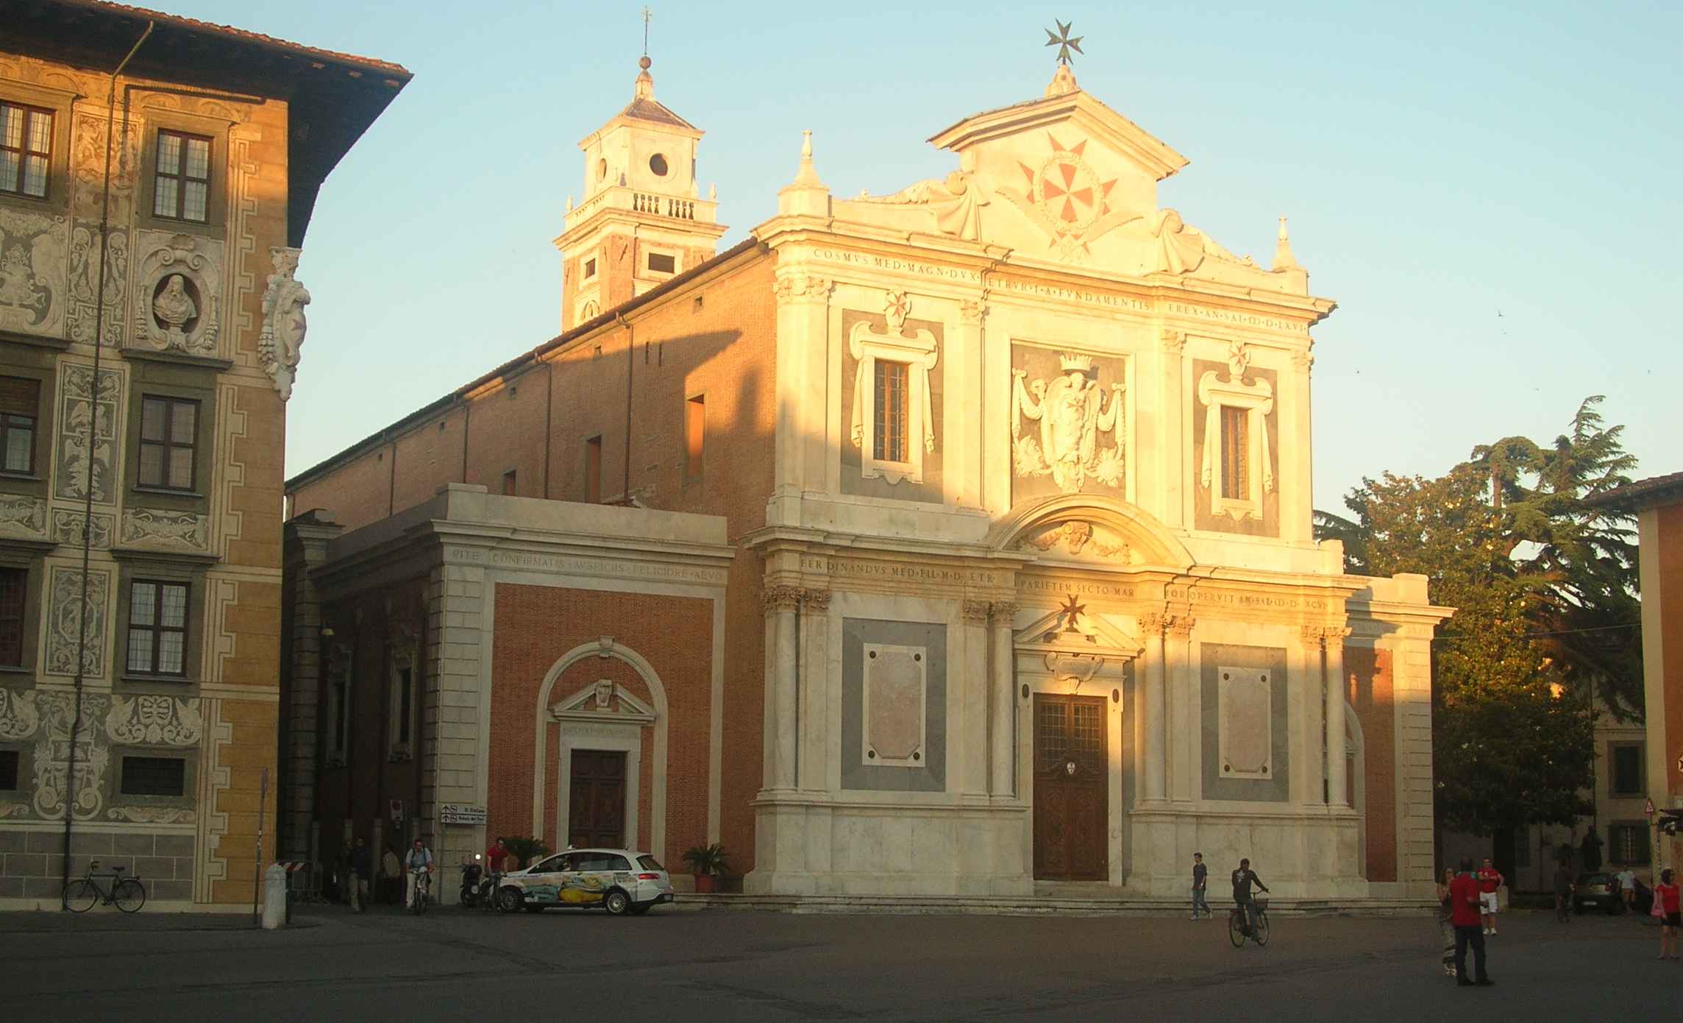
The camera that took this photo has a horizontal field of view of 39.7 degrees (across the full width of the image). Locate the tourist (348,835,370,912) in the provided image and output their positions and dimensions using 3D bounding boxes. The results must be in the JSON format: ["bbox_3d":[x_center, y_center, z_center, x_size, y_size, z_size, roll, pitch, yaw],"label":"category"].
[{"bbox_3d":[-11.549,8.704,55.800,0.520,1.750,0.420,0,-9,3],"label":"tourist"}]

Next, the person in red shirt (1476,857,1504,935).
[{"bbox_3d":[14.802,8.798,53.332,0.620,1.735,0.400,-1,-9,12],"label":"person in red shirt"}]

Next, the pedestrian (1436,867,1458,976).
[{"bbox_3d":[8.956,6.053,34.421,0.460,1.581,0.400,8,-11,-39],"label":"pedestrian"}]

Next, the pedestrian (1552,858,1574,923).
[{"bbox_3d":[19.351,10.163,62.500,0.520,1.700,0.450,1,-9,0],"label":"pedestrian"}]

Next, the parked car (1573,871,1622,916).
[{"bbox_3d":[27.195,13.743,83.906,1.640,1.480,3.900,-3,-9,21],"label":"parked car"}]

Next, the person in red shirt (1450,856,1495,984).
[{"bbox_3d":[8.664,5.650,32.132,0.450,1.736,0.500,6,-10,-32],"label":"person in red shirt"}]

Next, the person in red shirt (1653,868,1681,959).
[{"bbox_3d":[14.875,7.256,42.000,0.500,1.650,0.360,5,-9,-24],"label":"person in red shirt"}]

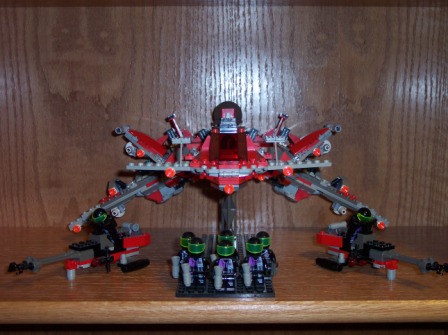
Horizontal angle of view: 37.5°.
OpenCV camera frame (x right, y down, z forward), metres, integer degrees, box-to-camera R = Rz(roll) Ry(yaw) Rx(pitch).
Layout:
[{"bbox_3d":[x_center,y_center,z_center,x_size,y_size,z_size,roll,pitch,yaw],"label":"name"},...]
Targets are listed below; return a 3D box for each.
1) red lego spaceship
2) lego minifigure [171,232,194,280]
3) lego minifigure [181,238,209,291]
[{"bbox_3d":[0.004,0.005,0.629,0.323,0.129,0.216,0,7,0],"label":"red lego spaceship"},{"bbox_3d":[-0.031,0.077,0.570,0.025,0.043,0.019,0,7,0],"label":"lego minifigure"},{"bbox_3d":[-0.024,0.079,0.551,0.024,0.043,0.019,0,7,0],"label":"lego minifigure"}]

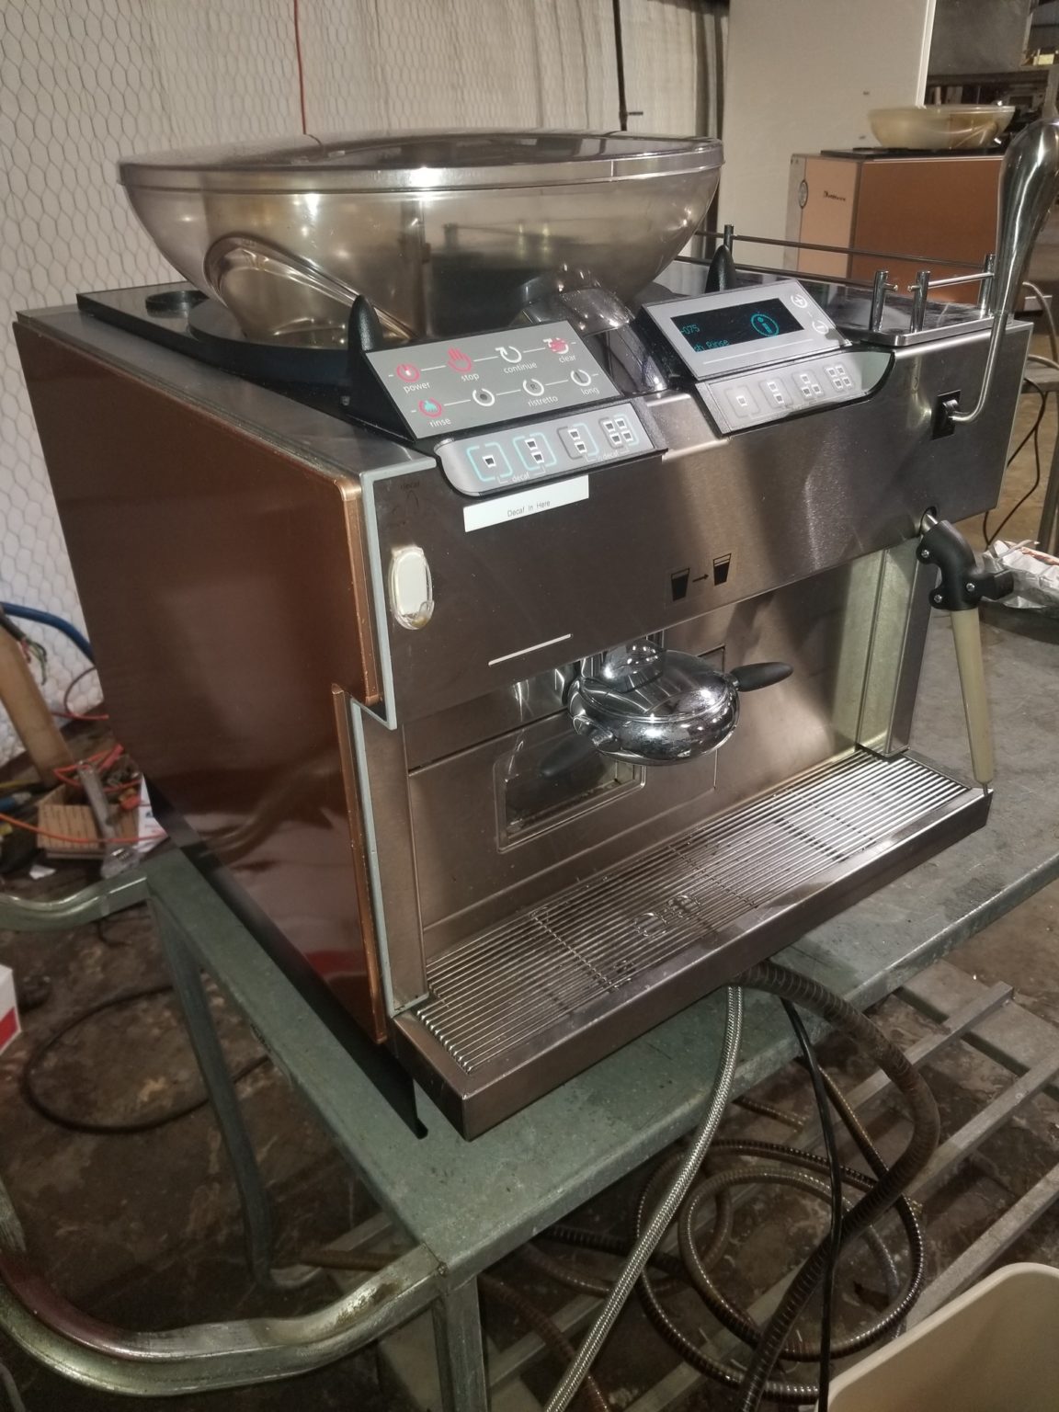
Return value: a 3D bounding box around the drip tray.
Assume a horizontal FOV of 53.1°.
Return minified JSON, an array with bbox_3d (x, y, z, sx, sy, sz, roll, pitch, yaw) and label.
[{"bbox_3d":[0.138,0.141,0.780,0.512,0.037,0.110,-21,34,-30],"label":"drip tray"}]

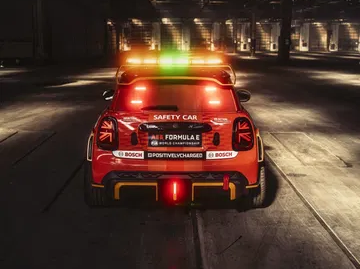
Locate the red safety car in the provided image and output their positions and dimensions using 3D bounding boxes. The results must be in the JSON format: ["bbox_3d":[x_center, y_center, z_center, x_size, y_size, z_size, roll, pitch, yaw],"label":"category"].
[{"bbox_3d":[-0.040,-0.230,6.660,1.840,1.500,3.860,0,10,0],"label":"red safety car"}]

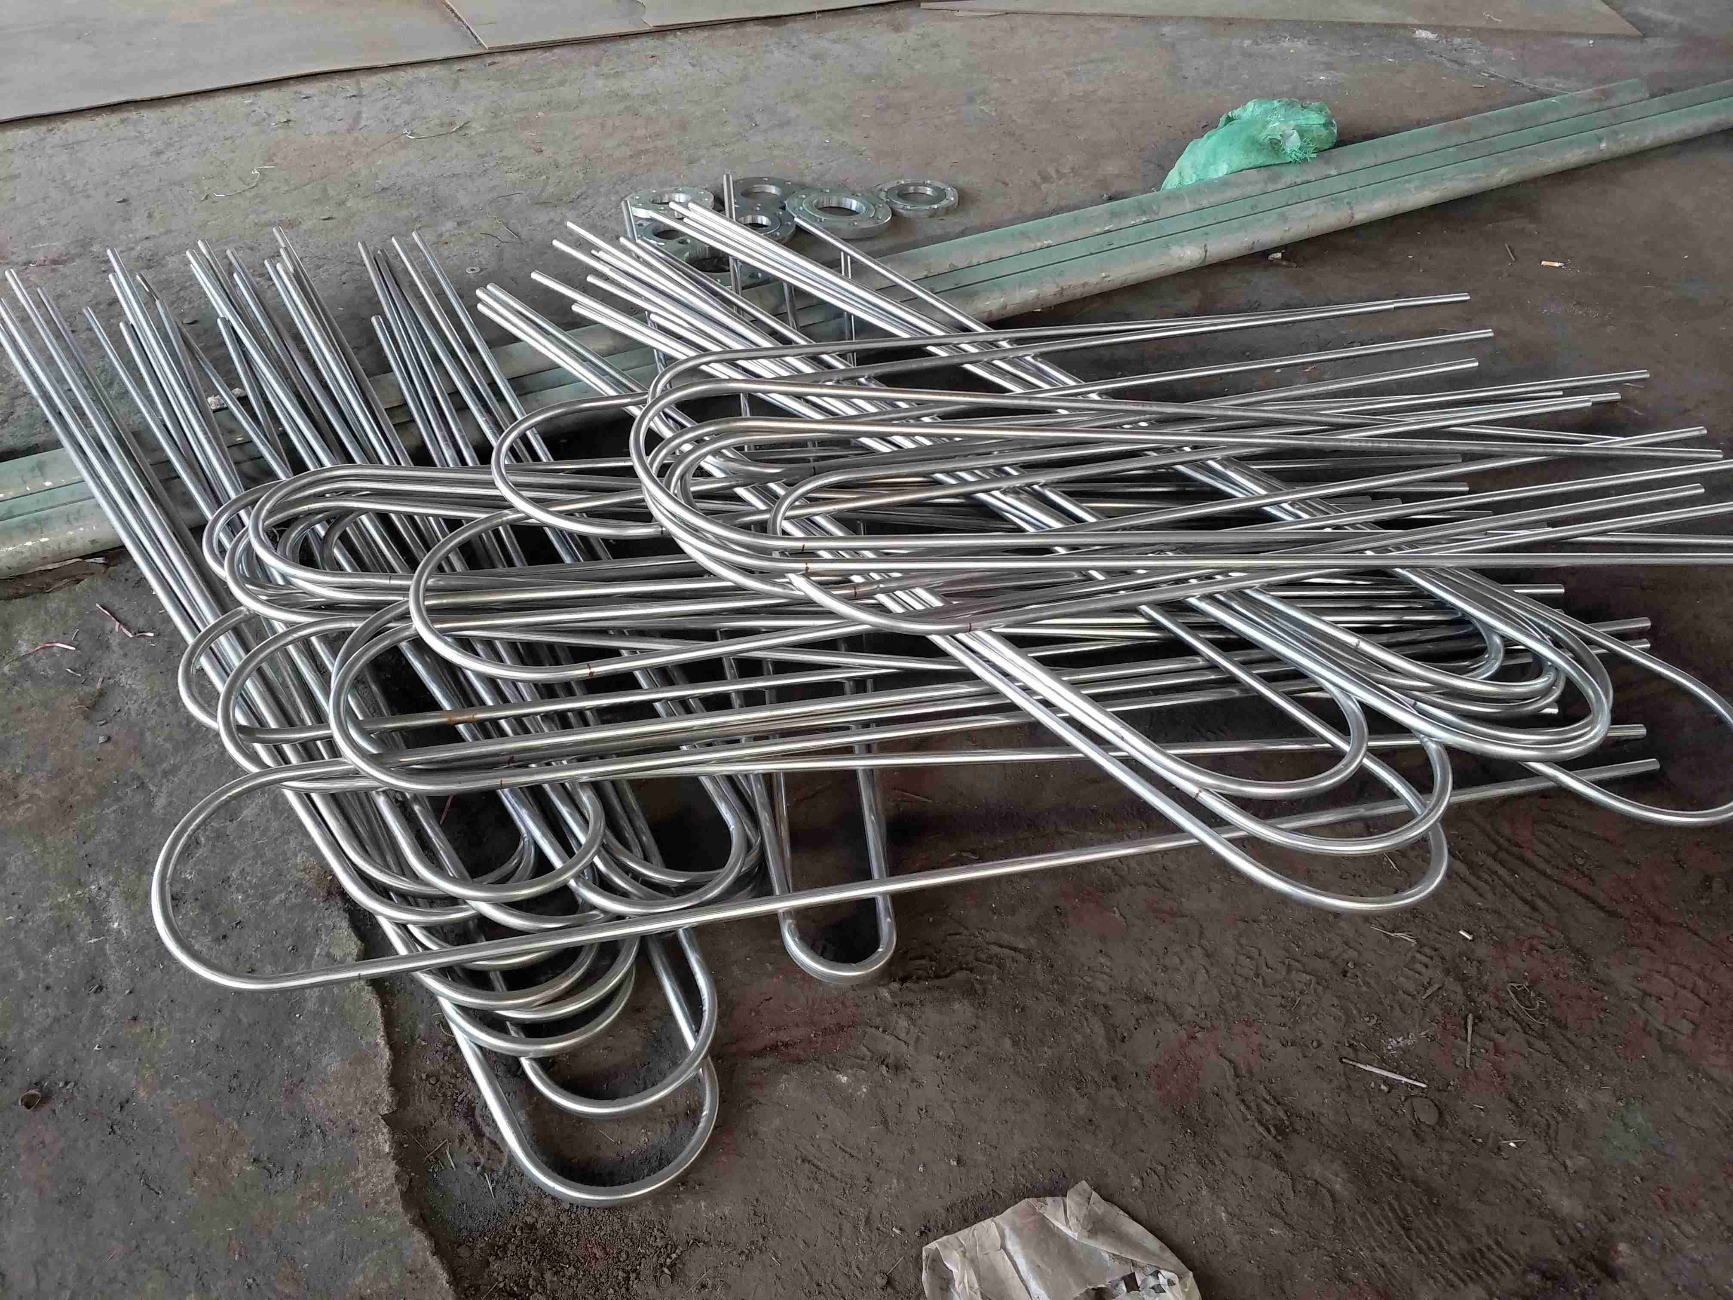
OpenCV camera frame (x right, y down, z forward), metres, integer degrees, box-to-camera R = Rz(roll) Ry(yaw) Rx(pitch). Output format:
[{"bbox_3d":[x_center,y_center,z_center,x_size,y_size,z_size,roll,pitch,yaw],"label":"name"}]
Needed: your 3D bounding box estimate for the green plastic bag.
[{"bbox_3d":[1.053,-1.405,3.535,0.500,0.165,0.270,-22,46,-23],"label":"green plastic bag"}]

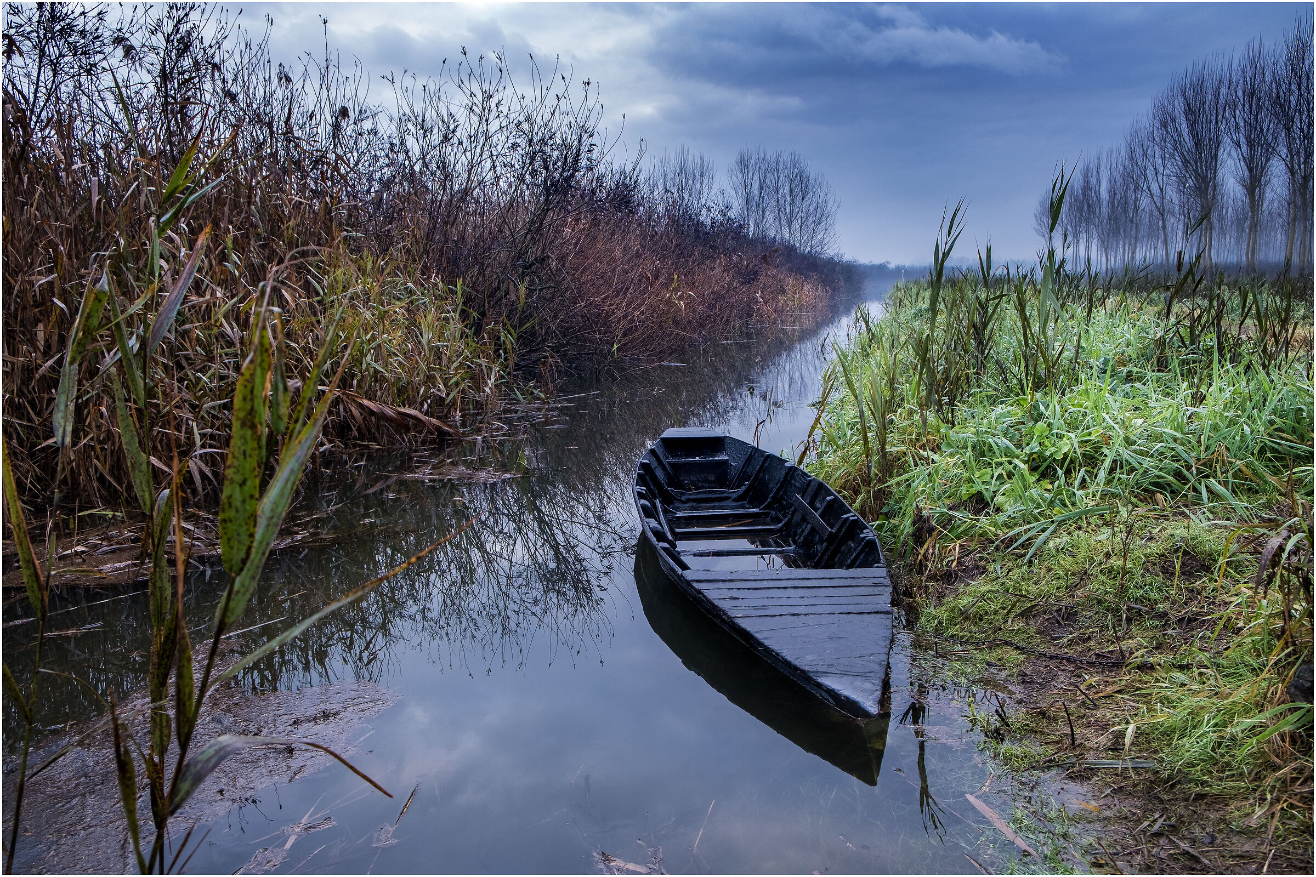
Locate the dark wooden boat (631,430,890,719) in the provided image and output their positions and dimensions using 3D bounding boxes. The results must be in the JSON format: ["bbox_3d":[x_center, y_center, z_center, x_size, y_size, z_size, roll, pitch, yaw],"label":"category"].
[{"bbox_3d":[0.485,0.522,5.628,1.166,0.450,4.849,-1,9,-5],"label":"dark wooden boat"}]

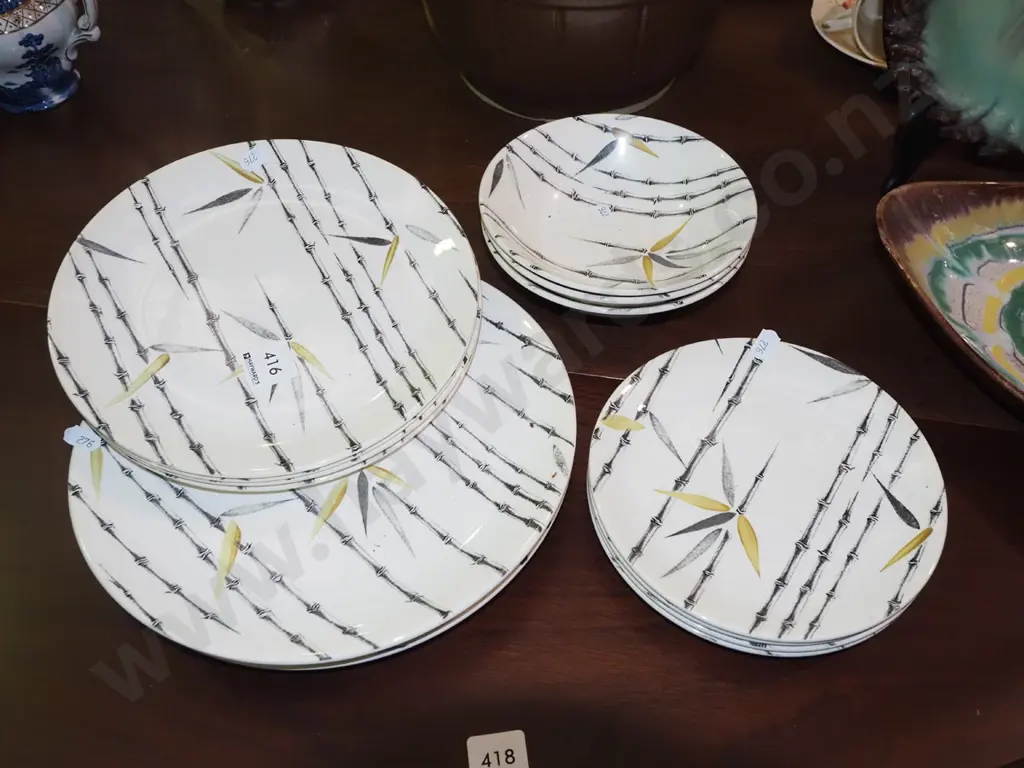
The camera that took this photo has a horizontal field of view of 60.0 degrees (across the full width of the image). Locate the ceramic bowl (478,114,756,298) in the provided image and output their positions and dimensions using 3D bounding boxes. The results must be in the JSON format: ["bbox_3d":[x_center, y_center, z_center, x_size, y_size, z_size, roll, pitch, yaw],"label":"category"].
[{"bbox_3d":[0.064,-0.100,0.548,0.166,0.040,0.166,0,52,0],"label":"ceramic bowl"}]

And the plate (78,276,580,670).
[{"bbox_3d":[-0.096,0.027,0.472,0.259,0.025,0.259,0,52,0],"label":"plate"}]

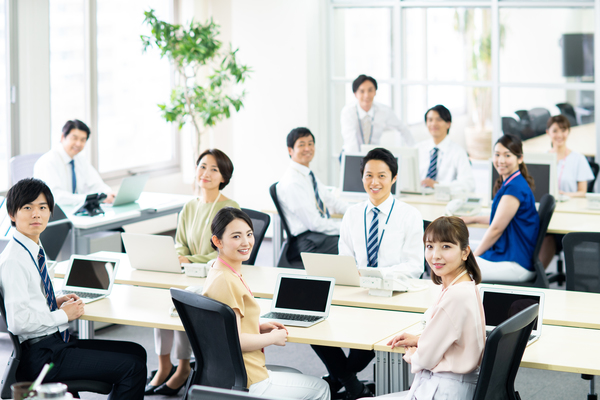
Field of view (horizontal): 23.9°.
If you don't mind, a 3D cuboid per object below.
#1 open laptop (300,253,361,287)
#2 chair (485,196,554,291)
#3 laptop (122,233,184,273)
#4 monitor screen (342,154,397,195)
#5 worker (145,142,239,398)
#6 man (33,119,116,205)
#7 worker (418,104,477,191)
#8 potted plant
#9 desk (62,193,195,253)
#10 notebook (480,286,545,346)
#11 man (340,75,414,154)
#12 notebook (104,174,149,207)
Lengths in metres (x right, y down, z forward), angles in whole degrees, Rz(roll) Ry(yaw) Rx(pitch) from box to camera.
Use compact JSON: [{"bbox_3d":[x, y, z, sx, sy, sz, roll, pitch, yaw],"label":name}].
[{"bbox_3d":[0.197,0.332,6.982,0.292,0.174,0.285,3,8,25],"label":"open laptop"},{"bbox_3d":[1.278,0.448,8.637,0.600,0.950,0.570,1,7,10],"label":"chair"},{"bbox_3d":[-0.757,0.271,7.847,0.320,0.222,0.305,3,8,27],"label":"laptop"},{"bbox_3d":[0.493,-0.175,9.900,0.450,0.320,0.090,3,8,27],"label":"monitor screen"},{"bbox_3d":[-0.572,0.371,7.906,0.480,1.295,0.720,3,8,24],"label":"worker"},{"bbox_3d":[-1.522,0.078,10.214,0.750,1.320,0.550,6,9,39],"label":"man"},{"bbox_3d":[1.045,-0.042,10.938,0.520,1.360,0.720,3,8,27],"label":"worker"},{"bbox_3d":[-0.817,-0.410,11.400,0.880,2.100,0.850,-1,7,0],"label":"potted plant"},{"bbox_3d":[-1.390,0.418,9.921,0.720,0.715,1.750,3,8,22],"label":"desk"},{"bbox_3d":[0.872,0.489,6.095,0.300,0.196,0.246,3,8,28],"label":"notebook"},{"bbox_3d":[0.615,-0.207,11.700,0.620,1.580,0.480,1,8,12],"label":"man"},{"bbox_3d":[-1.306,-0.071,10.152,0.328,0.209,0.320,3,8,27],"label":"notebook"}]

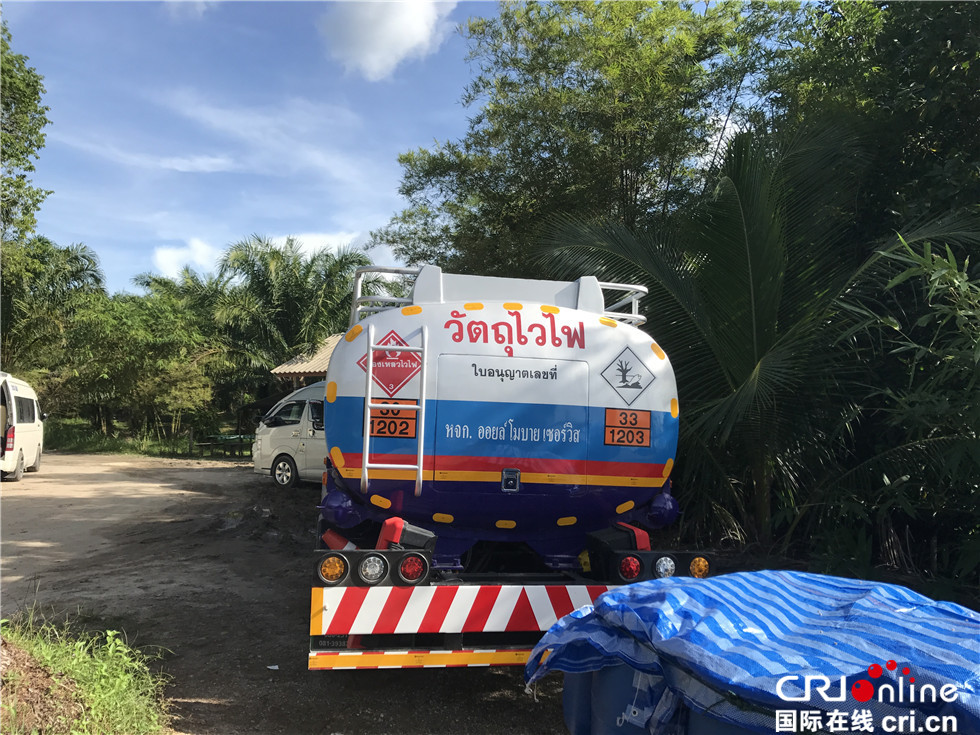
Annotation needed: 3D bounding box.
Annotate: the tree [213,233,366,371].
[{"bbox_3d":[-7.266,-0.749,29.643,6.500,8.600,6.500,2,-5,-13],"label":"tree"}]

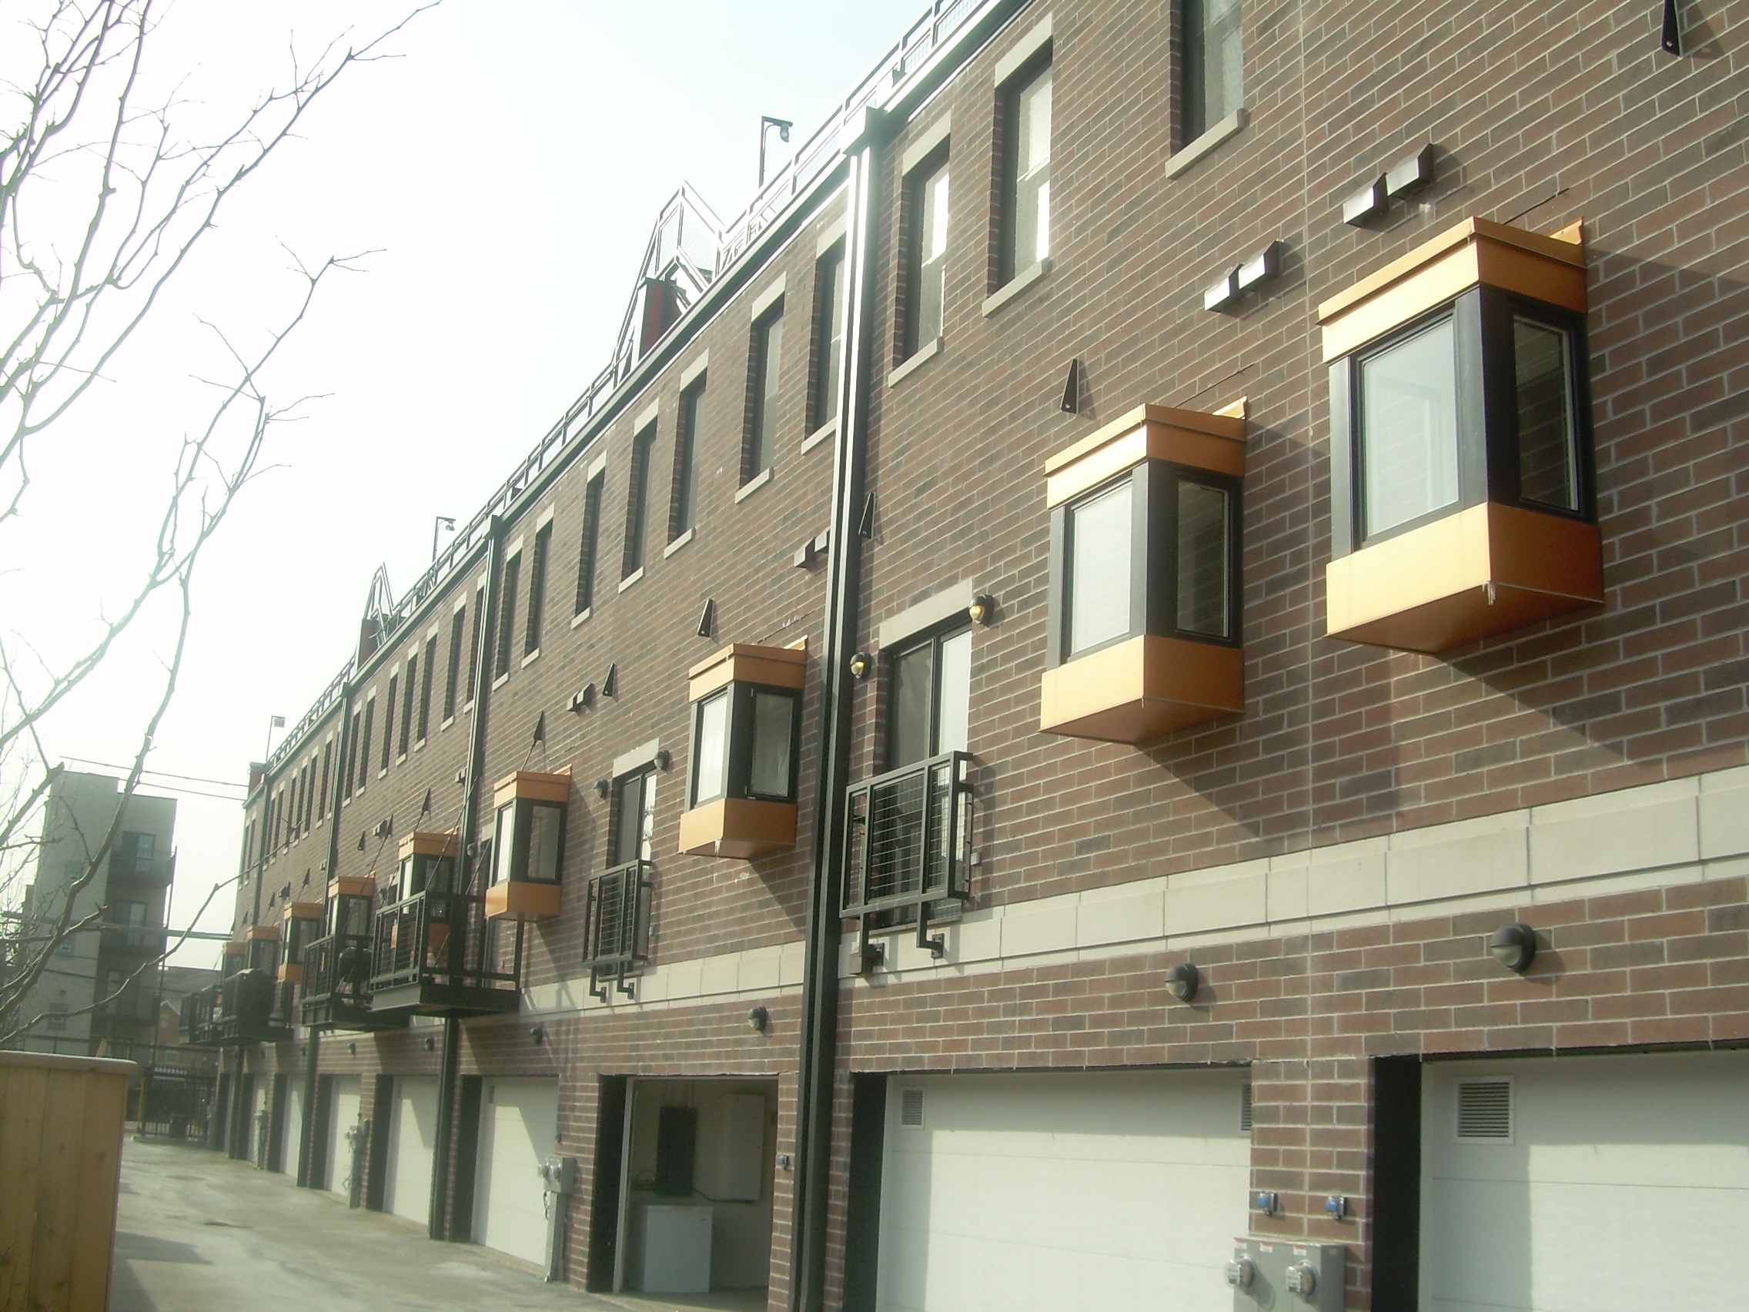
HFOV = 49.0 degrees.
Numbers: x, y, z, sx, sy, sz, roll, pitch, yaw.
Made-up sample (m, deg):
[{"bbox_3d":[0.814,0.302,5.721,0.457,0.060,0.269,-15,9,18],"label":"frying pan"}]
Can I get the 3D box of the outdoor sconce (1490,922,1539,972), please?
[{"bbox_3d":[2.542,1.171,7.745,0.165,0.205,0.205,9,-15,-23],"label":"outdoor sconce"}]

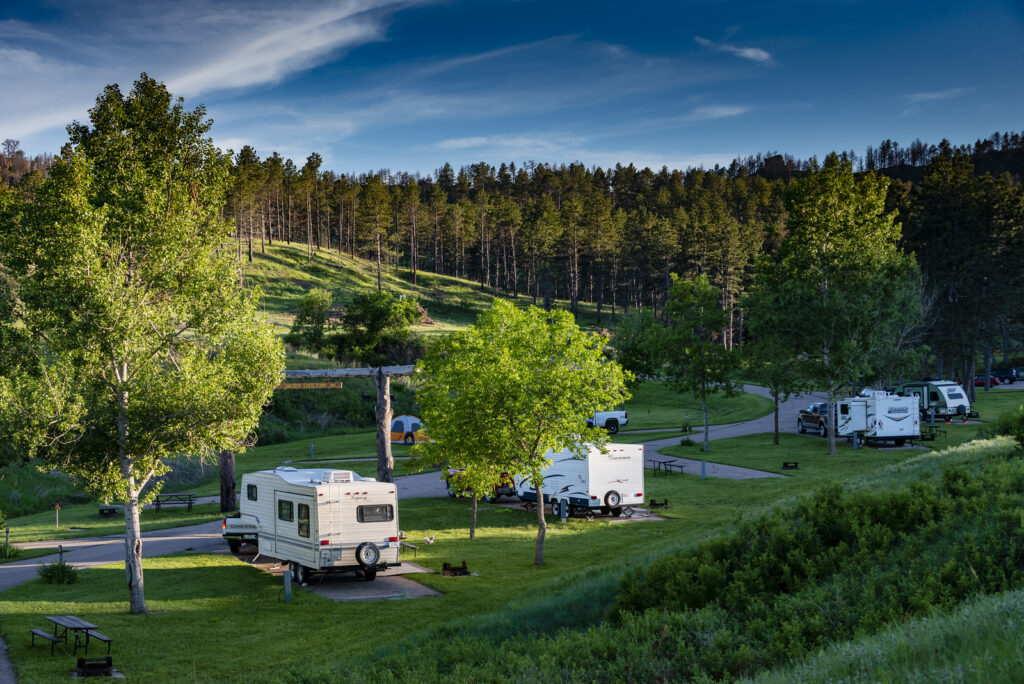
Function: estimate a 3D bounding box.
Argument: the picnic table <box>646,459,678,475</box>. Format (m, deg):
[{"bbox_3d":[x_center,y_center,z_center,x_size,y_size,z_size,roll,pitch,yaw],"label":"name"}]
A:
[{"bbox_3d":[7.196,5.988,94.940,1.450,0.760,2.300,-1,-1,-15],"label":"picnic table"}]

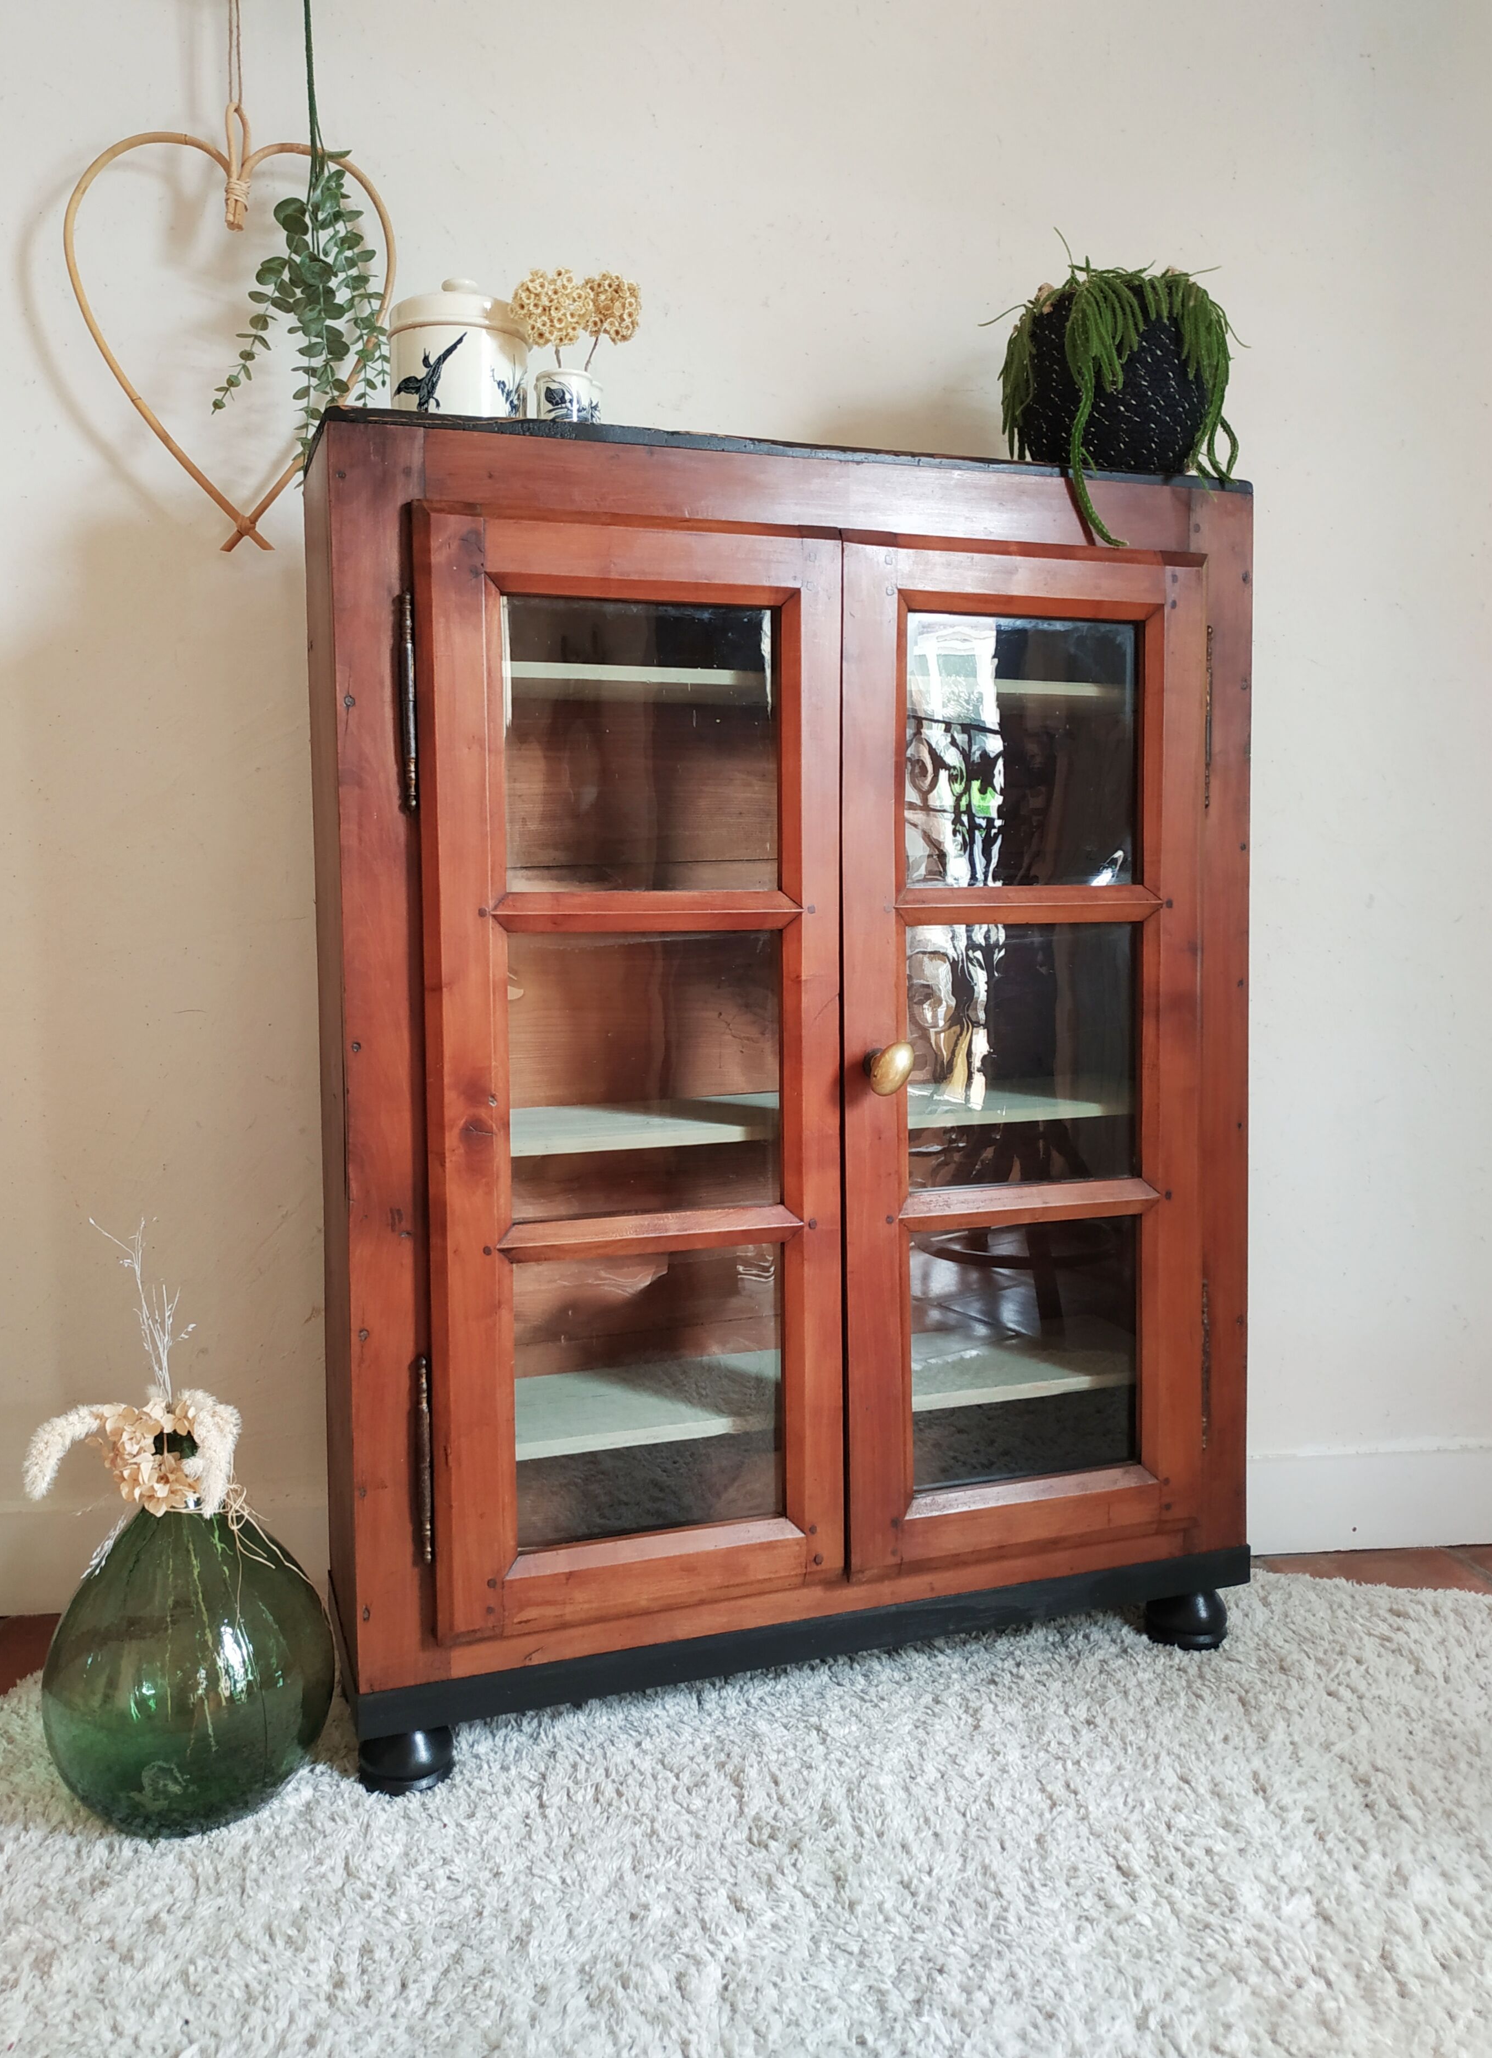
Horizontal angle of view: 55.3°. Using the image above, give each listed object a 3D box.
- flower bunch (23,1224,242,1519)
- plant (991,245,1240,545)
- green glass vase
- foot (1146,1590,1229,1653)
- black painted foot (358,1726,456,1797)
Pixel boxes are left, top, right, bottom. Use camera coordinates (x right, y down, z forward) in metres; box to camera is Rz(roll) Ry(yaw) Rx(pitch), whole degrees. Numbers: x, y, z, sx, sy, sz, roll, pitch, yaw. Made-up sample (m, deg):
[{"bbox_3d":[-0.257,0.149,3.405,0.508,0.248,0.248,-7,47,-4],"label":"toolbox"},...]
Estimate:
[{"bbox_3d":[-0.517,0.287,1.199,0.183,0.251,0.132,-2,4,-24],"label":"flower bunch"},{"bbox_3d":[0.378,-0.644,1.451,0.238,0.286,0.224,0,4,0],"label":"plant"},{"bbox_3d":[-0.472,0.497,1.210,0.231,0.321,0.231,-2,4,-22],"label":"green glass vase"},{"bbox_3d":[0.463,0.599,1.494,0.080,0.060,0.080,-2,4,-18],"label":"foot"},{"bbox_3d":[-0.320,0.666,1.340,0.087,0.065,0.087,-2,5,-18],"label":"black painted foot"}]

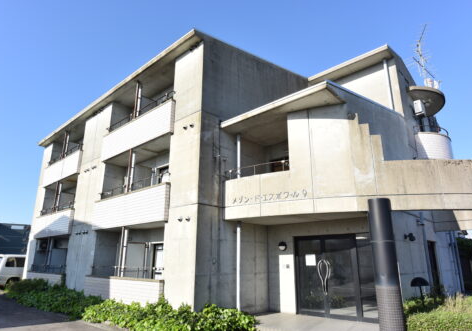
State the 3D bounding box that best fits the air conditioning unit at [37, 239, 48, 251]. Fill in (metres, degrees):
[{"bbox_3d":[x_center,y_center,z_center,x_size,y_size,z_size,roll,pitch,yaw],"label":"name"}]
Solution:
[{"bbox_3d":[-10.210,4.275,17.028,0.290,0.550,0.780,-15,-22,41],"label":"air conditioning unit"}]

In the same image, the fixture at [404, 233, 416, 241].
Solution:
[{"bbox_3d":[5.183,2.119,9.401,0.300,0.240,0.180,-15,-22,41],"label":"fixture"}]

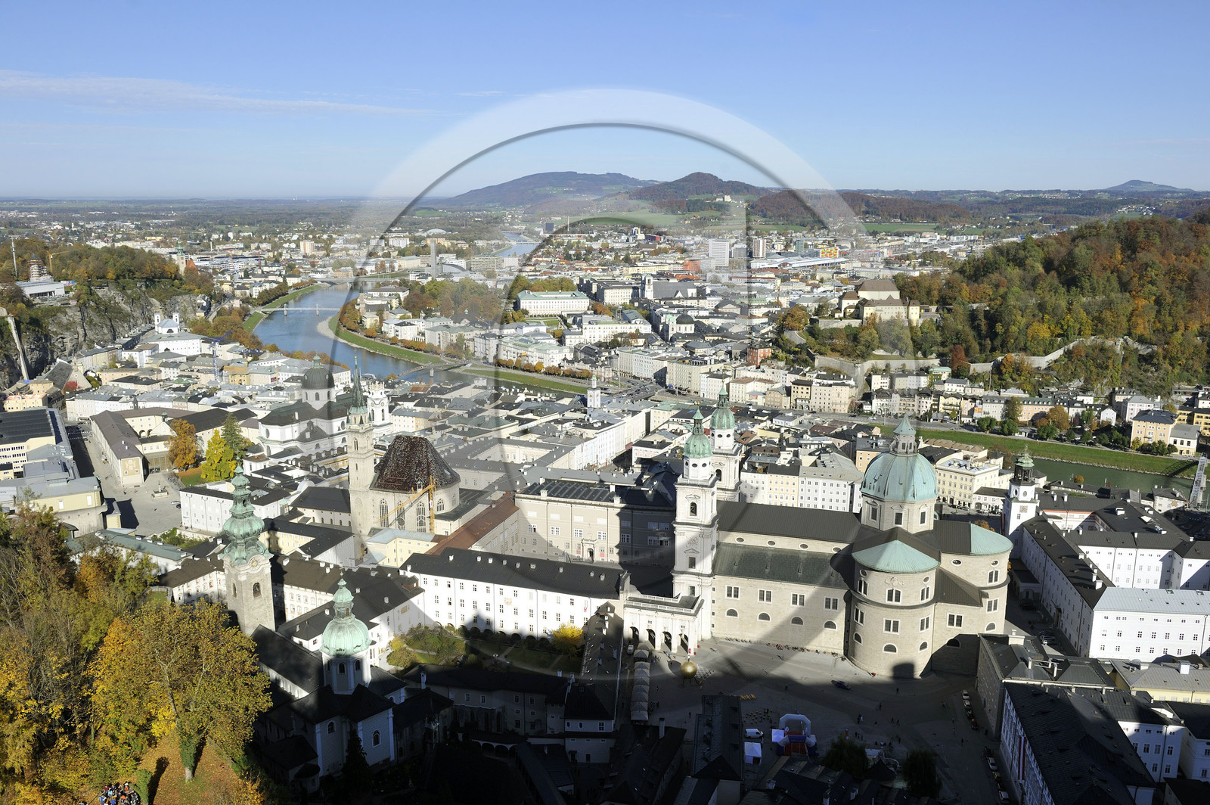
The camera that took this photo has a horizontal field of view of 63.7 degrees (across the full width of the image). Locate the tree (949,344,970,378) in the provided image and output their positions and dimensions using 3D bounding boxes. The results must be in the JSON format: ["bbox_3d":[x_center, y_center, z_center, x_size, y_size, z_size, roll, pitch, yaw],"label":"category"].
[{"bbox_3d":[260.830,-31.320,718.010,14.640,23.300,14.640,4,13,20],"label":"tree"}]

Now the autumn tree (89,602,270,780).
[{"bbox_3d":[-49.494,34.654,114.688,19.800,21.800,19.500,0,12,0],"label":"autumn tree"}]

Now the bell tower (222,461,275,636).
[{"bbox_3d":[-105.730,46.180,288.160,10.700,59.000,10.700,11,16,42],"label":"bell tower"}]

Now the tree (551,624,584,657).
[{"bbox_3d":[-11.750,74.940,305.390,9.800,9.600,9.800,0,12,-2],"label":"tree"}]

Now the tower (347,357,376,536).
[{"bbox_3d":[-94.170,22.240,376.320,7.800,80.000,7.800,4,13,18],"label":"tower"}]

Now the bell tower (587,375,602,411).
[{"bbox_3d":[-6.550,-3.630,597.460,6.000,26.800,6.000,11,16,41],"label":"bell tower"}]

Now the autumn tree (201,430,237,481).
[{"bbox_3d":[-206.190,27.890,521.240,18.220,25.120,18.220,-5,13,-22],"label":"autumn tree"}]

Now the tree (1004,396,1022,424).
[{"bbox_3d":[269.860,5.360,646.210,11.920,18.630,11.920,5,13,23],"label":"tree"}]

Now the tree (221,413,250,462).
[{"bbox_3d":[-205.152,21.303,538.480,14.300,30.500,14.000,0,12,0],"label":"tree"}]

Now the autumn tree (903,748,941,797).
[{"bbox_3d":[79.533,92.065,243.952,8.700,10.700,8.600,0,12,0],"label":"autumn tree"}]

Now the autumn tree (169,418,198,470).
[{"bbox_3d":[-231.680,22.790,537.970,15.670,28.020,15.670,-5,13,-23],"label":"autumn tree"}]

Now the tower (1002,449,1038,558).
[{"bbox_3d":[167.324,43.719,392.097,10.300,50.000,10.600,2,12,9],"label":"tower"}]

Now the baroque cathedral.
[{"bbox_3d":[78.240,36.270,322.360,106.500,79.000,69.000,4,13,17],"label":"baroque cathedral"}]

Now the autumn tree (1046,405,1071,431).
[{"bbox_3d":[293.625,10.591,630.975,14.200,17.500,14.000,0,12,0],"label":"autumn tree"}]

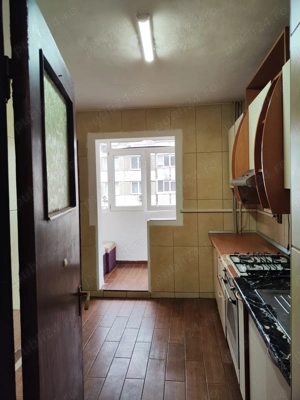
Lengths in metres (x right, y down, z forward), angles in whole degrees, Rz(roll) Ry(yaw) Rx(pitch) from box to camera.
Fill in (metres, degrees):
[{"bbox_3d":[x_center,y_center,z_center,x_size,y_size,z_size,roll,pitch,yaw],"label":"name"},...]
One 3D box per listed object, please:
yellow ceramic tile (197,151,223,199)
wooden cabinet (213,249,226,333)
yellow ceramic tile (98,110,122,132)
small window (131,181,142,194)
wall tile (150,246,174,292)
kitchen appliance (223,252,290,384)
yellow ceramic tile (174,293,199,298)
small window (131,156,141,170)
[{"bbox_3d":[0.757,-0.307,3.506,0.317,0.600,0.010,-1,2,6],"label":"yellow ceramic tile"},{"bbox_3d":[1.024,0.879,3.069,0.540,0.845,0.900,-1,3,7],"label":"wooden cabinet"},{"bbox_3d":[-0.516,-1.026,3.621,0.317,0.274,0.020,-1,3,7],"label":"yellow ceramic tile"},{"bbox_3d":[-1.314,-1.289,27.500,1.240,1.289,0.120,-1,2,6],"label":"small window"},{"bbox_3d":[0.154,0.903,3.624,0.317,0.600,0.010,-1,2,6],"label":"wall tile"},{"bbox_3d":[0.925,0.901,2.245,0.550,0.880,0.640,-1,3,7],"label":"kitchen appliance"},{"bbox_3d":[0.477,1.235,3.601,0.317,0.075,0.010,-1,2,6],"label":"yellow ceramic tile"},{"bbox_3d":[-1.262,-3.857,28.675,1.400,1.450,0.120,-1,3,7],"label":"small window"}]

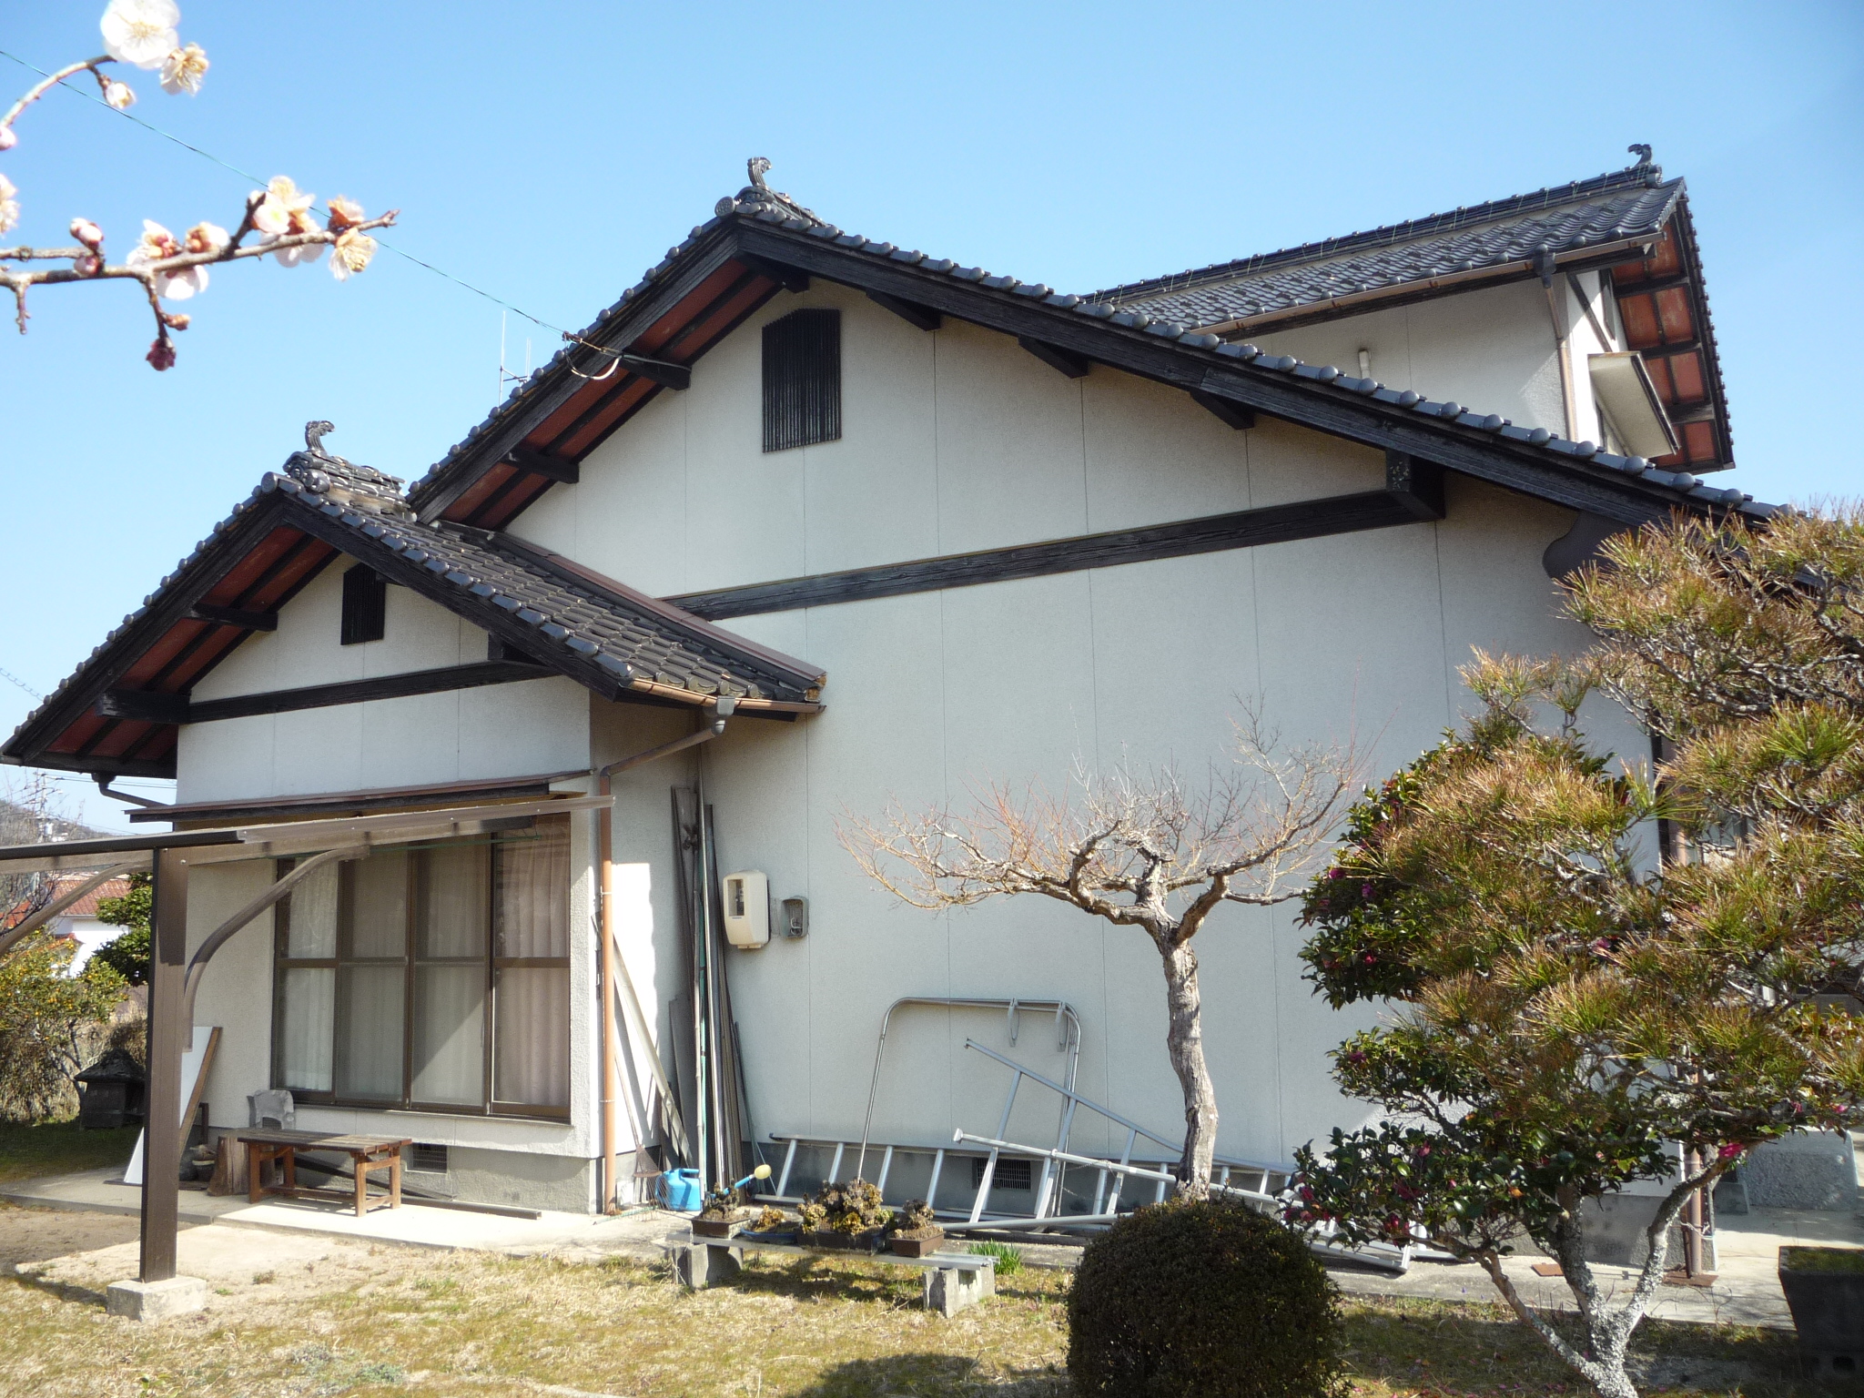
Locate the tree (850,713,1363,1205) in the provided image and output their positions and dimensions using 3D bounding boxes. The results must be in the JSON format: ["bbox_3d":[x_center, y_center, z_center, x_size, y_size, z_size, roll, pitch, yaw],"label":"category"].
[{"bbox_3d":[0.725,1.346,7.019,2.049,2.477,1.664,-2,-8,5],"label":"tree"}]

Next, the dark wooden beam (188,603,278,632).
[{"bbox_3d":[-4.583,-0.541,10.604,0.114,0.120,0.614,-6,-9,30],"label":"dark wooden beam"}]

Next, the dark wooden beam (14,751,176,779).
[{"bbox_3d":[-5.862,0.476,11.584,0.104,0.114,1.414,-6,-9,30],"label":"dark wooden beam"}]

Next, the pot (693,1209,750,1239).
[{"bbox_3d":[-0.999,2.497,7.658,0.250,0.083,0.187,-6,-9,30],"label":"pot"}]

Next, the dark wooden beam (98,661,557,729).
[{"bbox_3d":[-3.866,-0.103,10.130,3.474,0.202,0.614,-6,-9,30],"label":"dark wooden beam"}]

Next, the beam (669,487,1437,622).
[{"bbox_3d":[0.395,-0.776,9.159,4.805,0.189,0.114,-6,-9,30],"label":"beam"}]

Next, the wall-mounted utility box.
[{"bbox_3d":[-1.103,1.269,9.700,0.187,0.426,0.225,-6,-9,30],"label":"wall-mounted utility box"}]

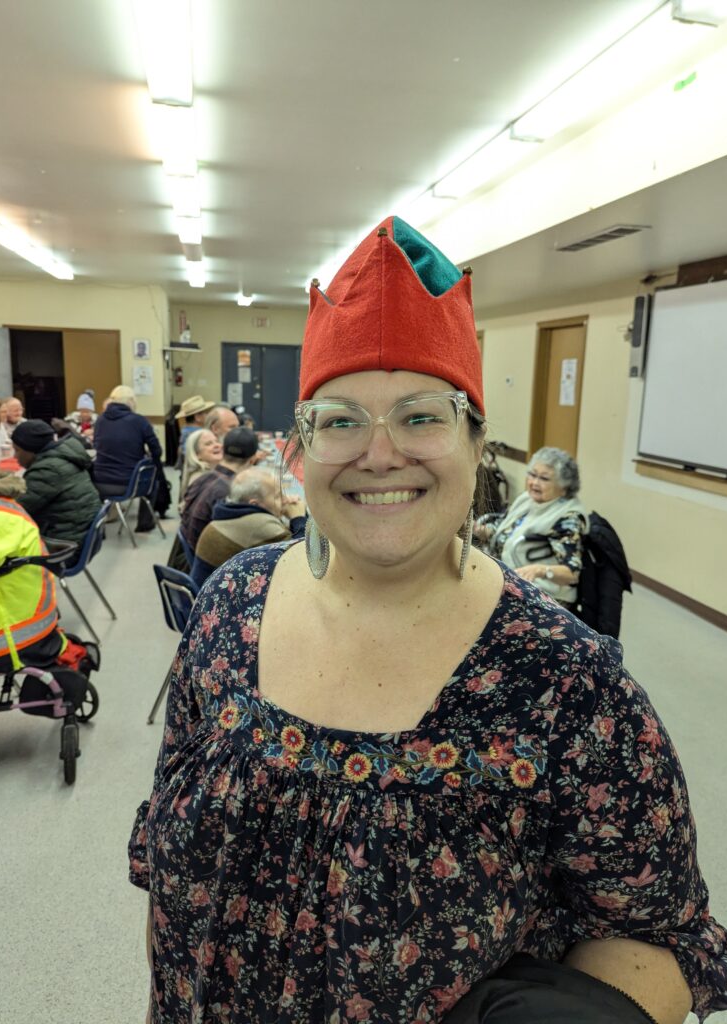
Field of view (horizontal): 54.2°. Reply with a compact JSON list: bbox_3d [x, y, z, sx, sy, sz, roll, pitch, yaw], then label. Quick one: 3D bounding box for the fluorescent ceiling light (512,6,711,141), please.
[{"bbox_3d":[0.921,-1.707,2.825,0.180,0.085,1.220,-1,12,-12],"label":"fluorescent ceiling light"}]

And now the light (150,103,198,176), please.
[{"bbox_3d":[-0.964,-1.921,3.659,0.205,0.075,1.220,-1,12,-12],"label":"light"}]

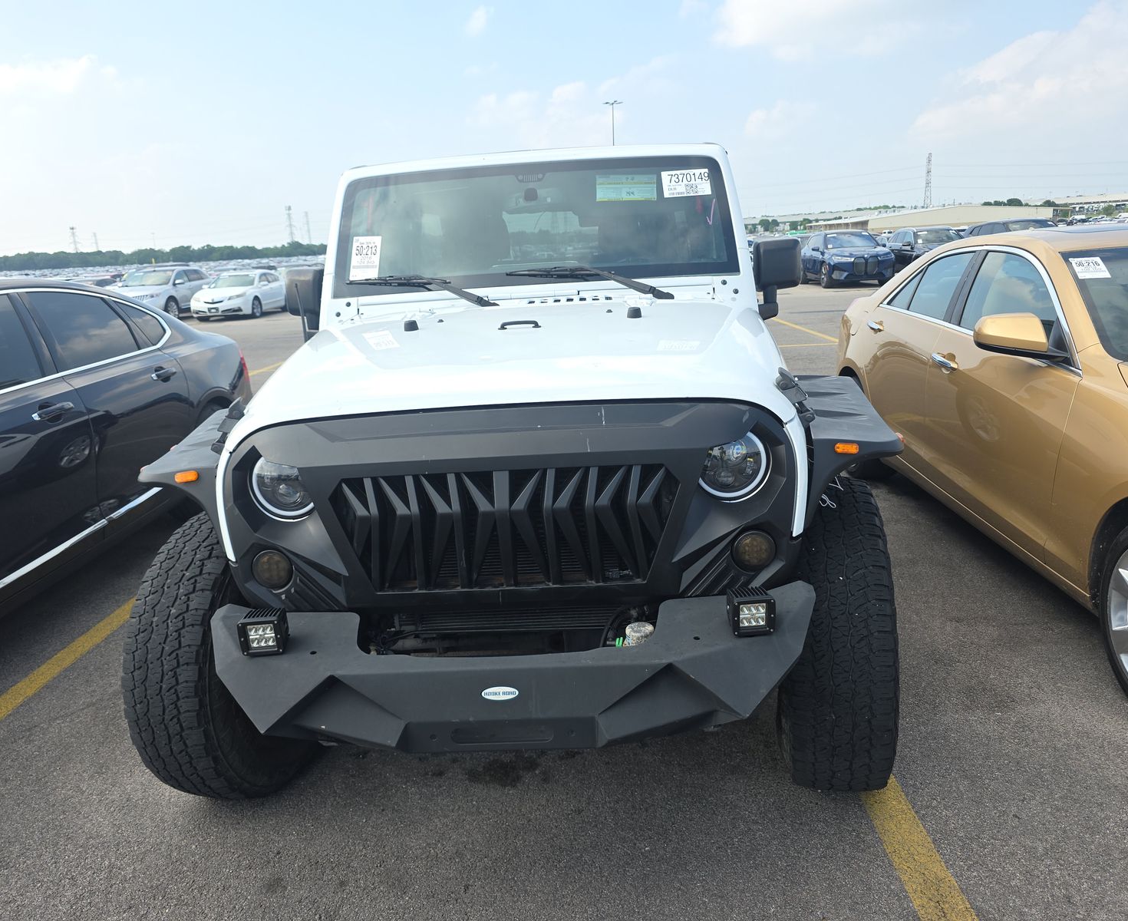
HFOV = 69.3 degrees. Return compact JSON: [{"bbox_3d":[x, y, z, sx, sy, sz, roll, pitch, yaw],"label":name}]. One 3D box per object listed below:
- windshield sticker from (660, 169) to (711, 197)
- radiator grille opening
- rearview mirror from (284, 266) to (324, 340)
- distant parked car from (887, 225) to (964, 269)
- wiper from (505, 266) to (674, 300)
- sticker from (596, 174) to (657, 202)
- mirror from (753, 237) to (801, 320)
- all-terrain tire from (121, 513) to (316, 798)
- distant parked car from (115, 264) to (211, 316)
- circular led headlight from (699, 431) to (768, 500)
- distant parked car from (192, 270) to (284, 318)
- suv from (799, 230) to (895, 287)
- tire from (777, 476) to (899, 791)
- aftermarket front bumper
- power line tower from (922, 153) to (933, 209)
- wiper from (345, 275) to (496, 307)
[{"bbox_3d":[0.455,-1.029,3.030,0.178,0.112,0.003,-3,-14,4],"label":"windshield sticker"},{"bbox_3d":[-0.121,0.143,1.705,0.720,0.270,0.090,-2,15,2],"label":"radiator grille opening"},{"bbox_3d":[-0.962,-0.573,3.126,0.210,0.300,0.140,-3,15,4],"label":"rearview mirror"},{"bbox_3d":[11.896,-6.716,26.404,1.920,1.660,4.750,-2,14,4],"label":"distant parked car"},{"bbox_3d":[0.089,-0.619,2.855,0.590,0.105,0.080,-2,-10,2],"label":"wiper"},{"bbox_3d":[0.230,-1.005,3.010,0.220,0.130,0.004,-2,-19,2],"label":"sticker"},{"bbox_3d":[0.801,-0.684,3.070,0.180,0.285,0.150,-2,15,2],"label":"mirror"},{"bbox_3d":[-0.867,0.507,2.325,0.260,0.825,0.825,1,15,14],"label":"all-terrain tire"},{"bbox_3d":[-14.246,-5.968,28.865,1.920,1.700,4.750,-2,15,1],"label":"distant parked car"},{"bbox_3d":[0.405,0.010,1.950,0.172,0.172,0.095,-3,15,4],"label":"circular led headlight"},{"bbox_3d":[-10.666,-5.603,27.307,1.880,1.450,4.930,-3,14,1],"label":"distant parked car"},{"bbox_3d":[9.208,-6.640,26.651,1.980,1.690,4.930,-2,15,4],"label":"suv"},{"bbox_3d":[0.729,0.468,2.260,0.250,0.810,0.815,0,15,10],"label":"tire"},{"bbox_3d":[-0.126,0.430,1.749,1.330,0.225,0.360,-3,15,4],"label":"aftermarket front bumper"},{"bbox_3d":[191.432,-140.708,430.423,5.000,40.000,5.000,4,16,23],"label":"power line tower"},{"bbox_3d":[-0.505,-0.597,2.875,0.530,0.100,0.080,-2,-10,2],"label":"wiper"}]

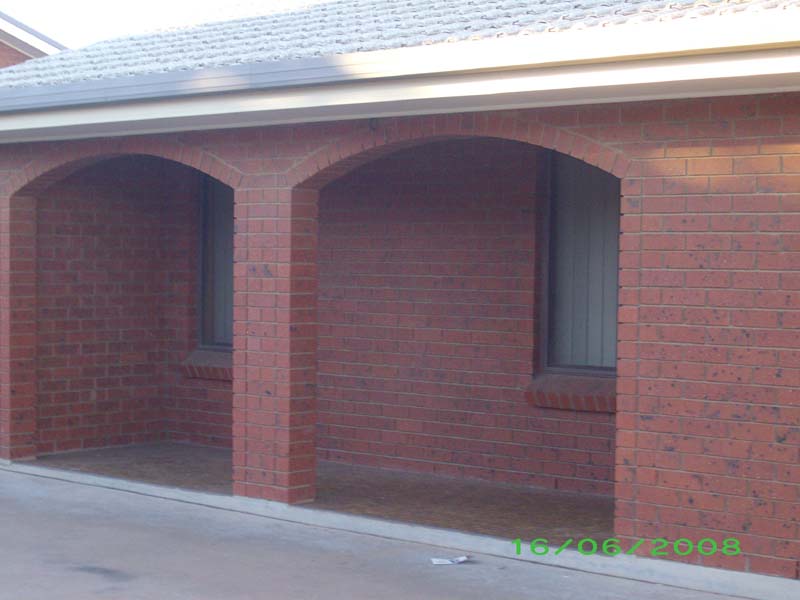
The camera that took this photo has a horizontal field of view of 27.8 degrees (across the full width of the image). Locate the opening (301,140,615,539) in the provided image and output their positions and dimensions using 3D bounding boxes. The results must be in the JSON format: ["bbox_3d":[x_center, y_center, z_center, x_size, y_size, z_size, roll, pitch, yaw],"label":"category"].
[{"bbox_3d":[0.289,0.166,8.628,2.233,2.064,0.225,2,2,41],"label":"opening"}]

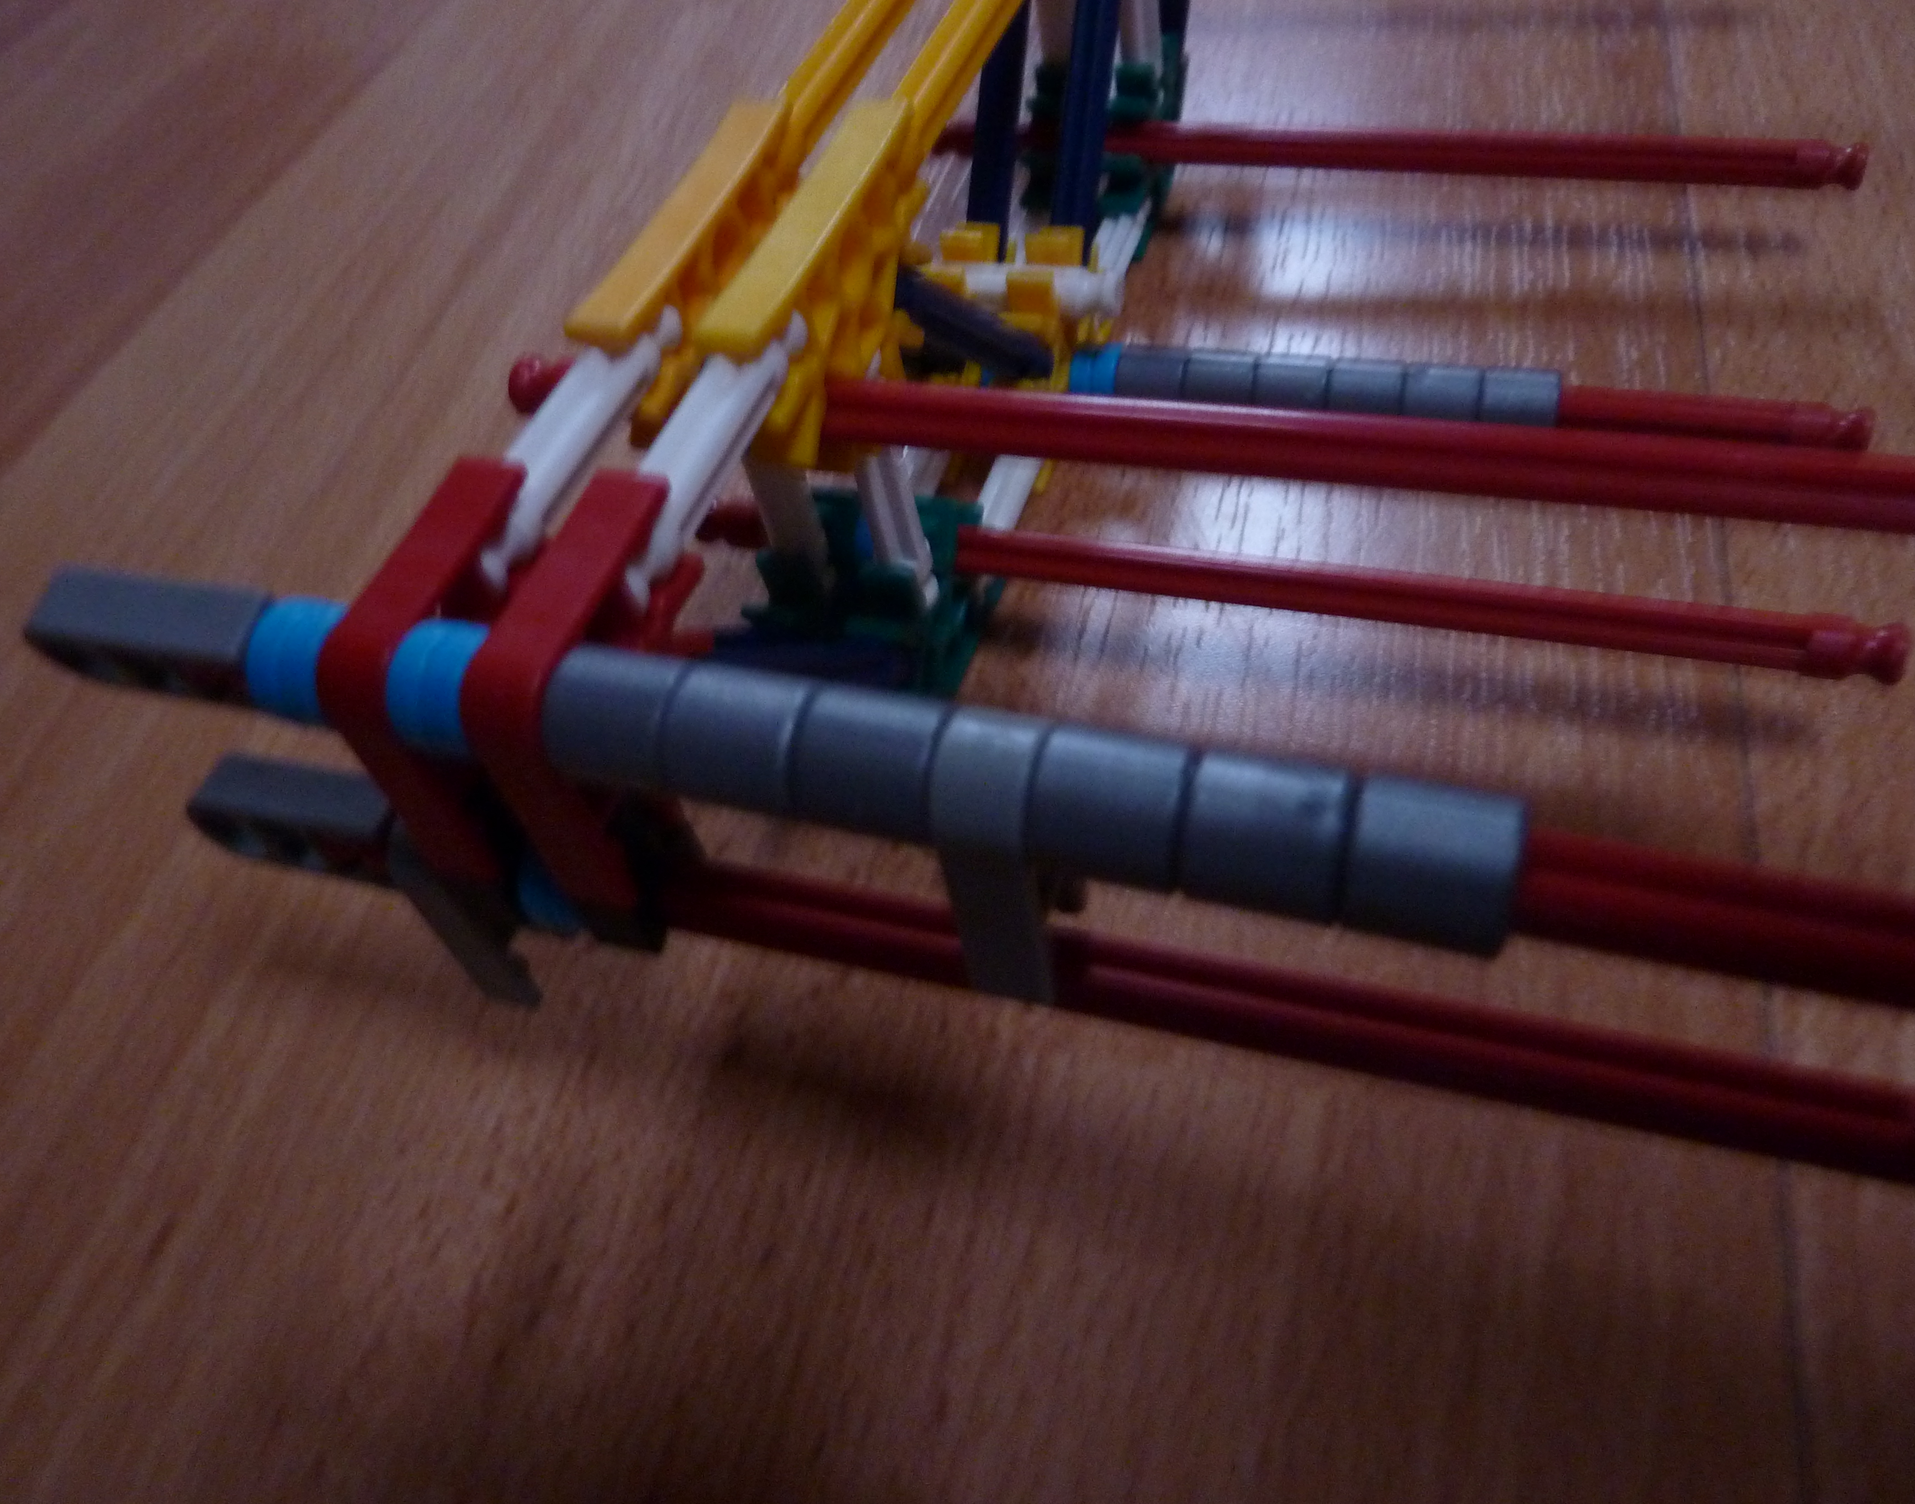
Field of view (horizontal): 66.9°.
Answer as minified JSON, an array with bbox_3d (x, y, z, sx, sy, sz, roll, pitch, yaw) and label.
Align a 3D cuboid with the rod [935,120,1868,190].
[{"bbox_3d":[0.059,-0.087,0.211,0.130,0.006,0.006,10,54,18],"label":"rod"}]

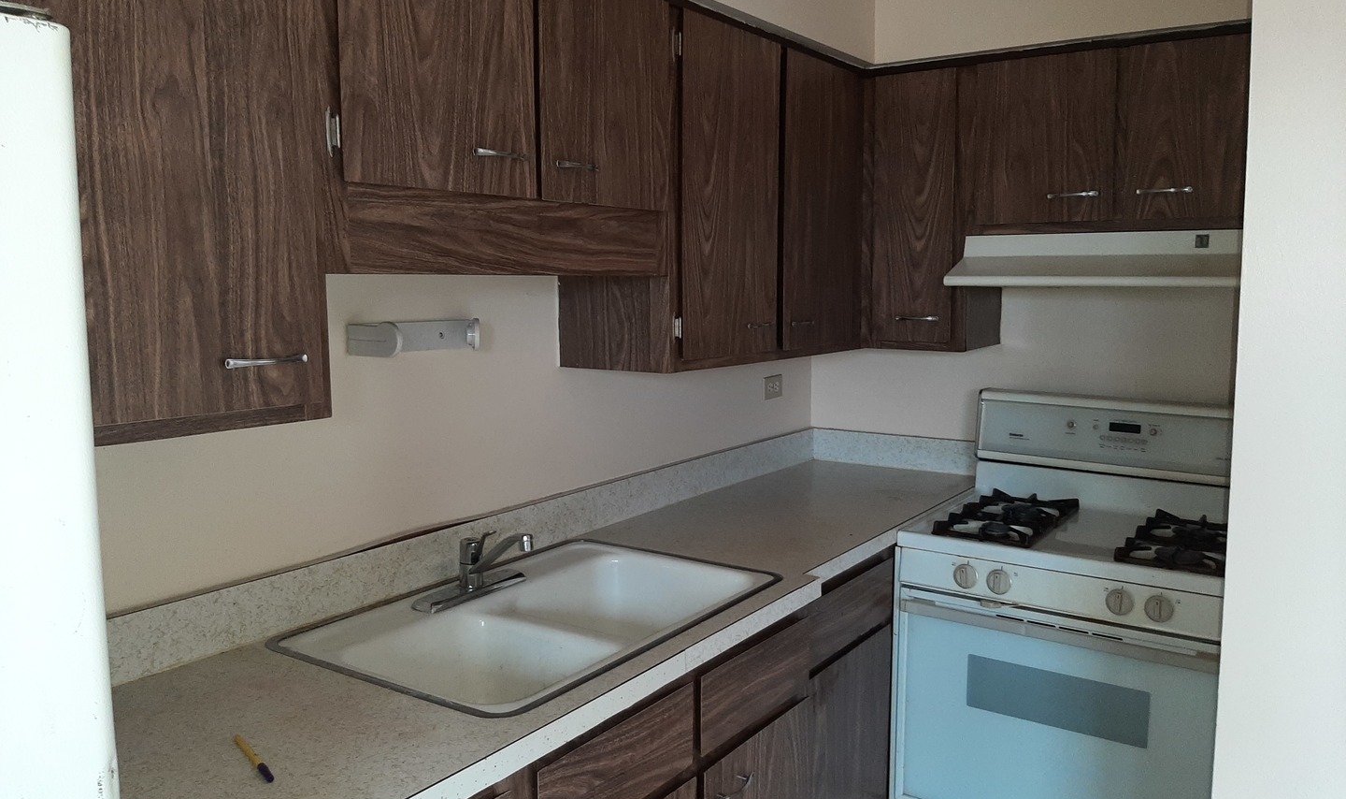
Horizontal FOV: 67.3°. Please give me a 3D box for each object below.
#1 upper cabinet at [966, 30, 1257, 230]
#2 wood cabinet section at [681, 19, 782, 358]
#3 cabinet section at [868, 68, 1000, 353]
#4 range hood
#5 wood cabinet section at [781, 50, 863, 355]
[{"bbox_3d":[1.172,-0.648,2.575,0.734,0.457,0.352,4,8,35],"label":"upper cabinet"},{"bbox_3d":[-0.001,-0.470,2.382,0.337,0.764,0.466,4,8,35],"label":"wood cabinet section"},{"bbox_3d":[0.756,-0.529,2.915,0.301,0.754,0.321,4,8,35],"label":"cabinet section"},{"bbox_3d":[1.131,-0.354,2.546,0.740,0.131,0.504,4,8,35],"label":"range hood"},{"bbox_3d":[0.263,-0.516,2.759,0.337,0.764,0.460,4,8,35],"label":"wood cabinet section"}]

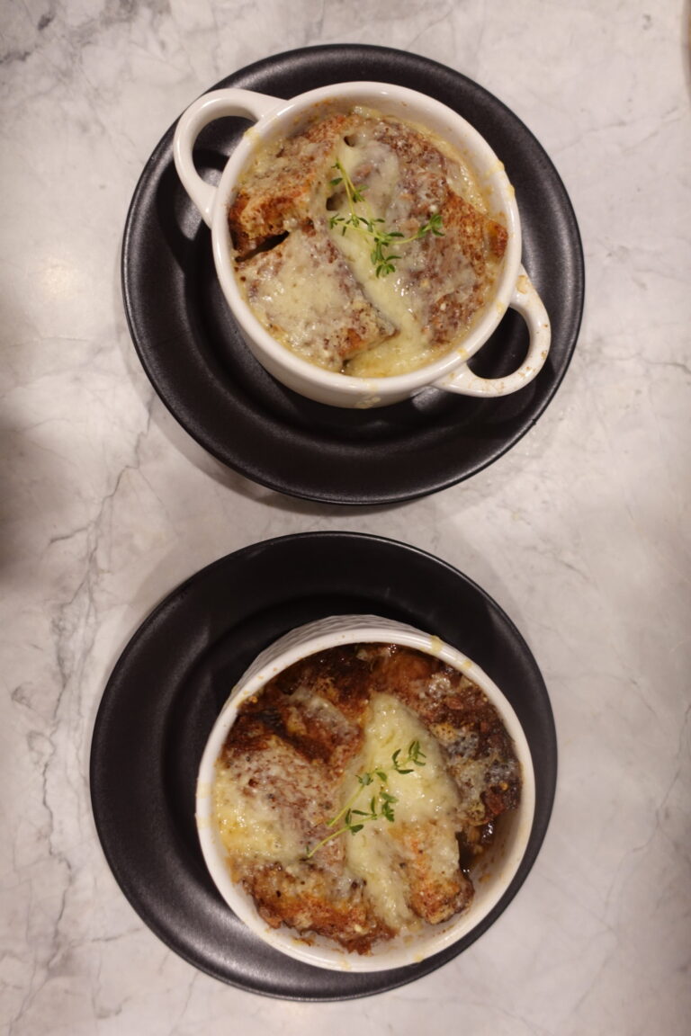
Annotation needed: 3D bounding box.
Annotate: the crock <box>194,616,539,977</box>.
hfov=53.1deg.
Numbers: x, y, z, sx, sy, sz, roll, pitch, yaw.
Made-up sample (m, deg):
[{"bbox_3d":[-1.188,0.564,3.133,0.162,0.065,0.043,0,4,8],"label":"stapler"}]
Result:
[{"bbox_3d":[0.006,0.104,0.286,0.126,0.063,0.126,0,90,-5],"label":"crock"}]

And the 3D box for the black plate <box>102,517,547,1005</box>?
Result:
[{"bbox_3d":[-0.008,0.108,0.312,0.205,0.022,0.205,0,90,-5],"label":"black plate"}]

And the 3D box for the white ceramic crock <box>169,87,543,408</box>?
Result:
[{"bbox_3d":[0.007,-0.107,0.291,0.167,0.058,0.119,37,87,-3],"label":"white ceramic crock"}]

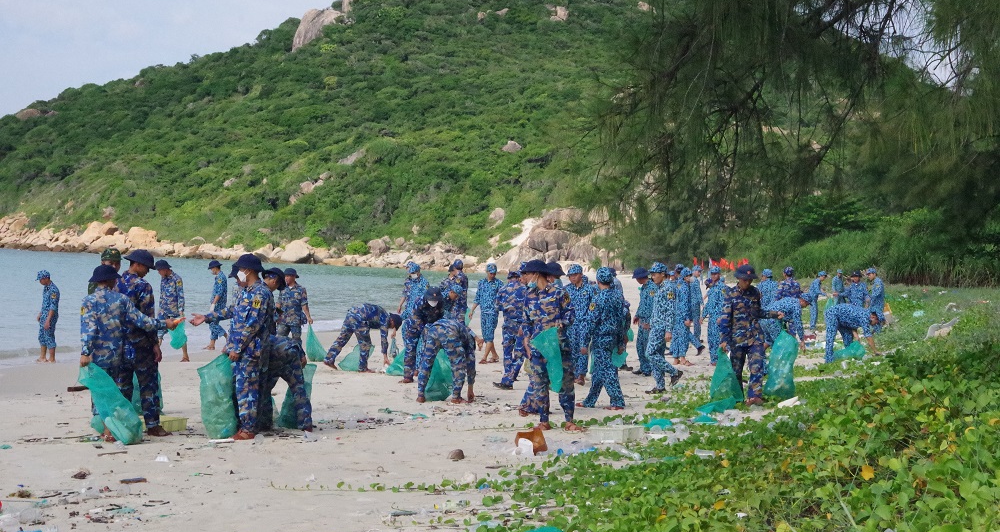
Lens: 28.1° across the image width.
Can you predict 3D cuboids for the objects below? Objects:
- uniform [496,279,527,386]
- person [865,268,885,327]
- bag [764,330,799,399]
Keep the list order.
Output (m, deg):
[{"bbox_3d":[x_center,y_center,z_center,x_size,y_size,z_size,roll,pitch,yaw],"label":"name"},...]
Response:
[{"bbox_3d":[0.183,0.942,28.100,0.520,1.540,0.420,0,1,-27],"label":"uniform"},{"bbox_3d":[8.242,0.894,44.000,0.380,1.690,0.500,0,1,-30],"label":"person"},{"bbox_3d":[3.408,1.180,24.200,0.380,0.860,0.410,4,1,0],"label":"bag"}]

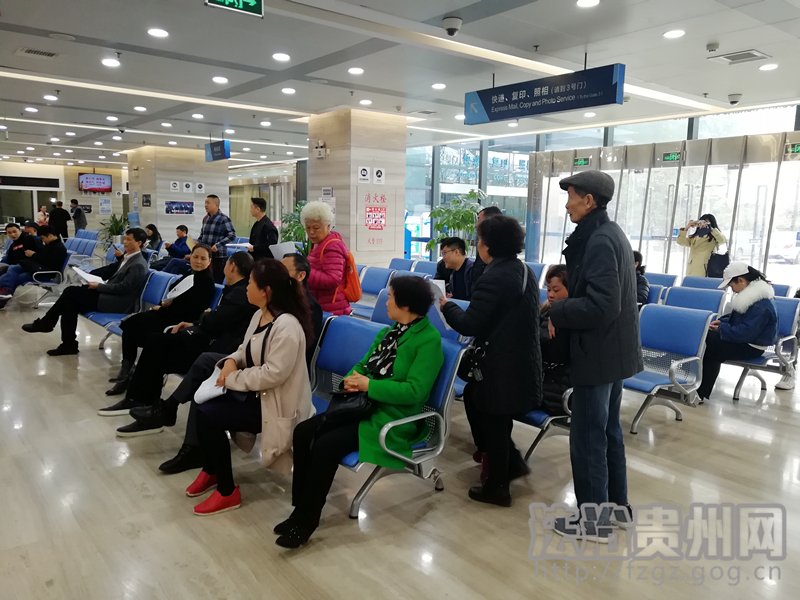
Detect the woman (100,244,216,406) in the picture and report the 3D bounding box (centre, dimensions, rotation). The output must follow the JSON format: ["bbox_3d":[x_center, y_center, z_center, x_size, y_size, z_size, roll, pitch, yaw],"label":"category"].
[{"bbox_3d":[-2.073,0.133,5.276,0.920,1.175,0.500,-5,10,-39],"label":"woman"}]

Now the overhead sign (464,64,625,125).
[{"bbox_3d":[1.487,-2.205,6.835,0.120,0.370,2.070,-5,10,-38],"label":"overhead sign"}]

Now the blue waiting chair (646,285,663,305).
[{"bbox_3d":[2.148,0.266,6.175,0.780,0.820,0.590,-5,10,-38],"label":"blue waiting chair"}]

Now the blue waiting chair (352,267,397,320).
[{"bbox_3d":[-0.471,0.082,7.064,0.710,0.840,0.540,-5,10,-39],"label":"blue waiting chair"}]

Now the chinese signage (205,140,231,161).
[{"bbox_3d":[-3.912,-3.184,13.405,0.120,0.370,1.080,-5,10,-38],"label":"chinese signage"}]

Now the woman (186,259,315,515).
[{"bbox_3d":[-0.792,0.402,3.372,0.830,1.210,0.540,-5,10,-38],"label":"woman"}]

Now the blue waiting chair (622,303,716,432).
[{"bbox_3d":[1.744,0.502,4.414,0.770,0.820,0.600,-5,10,-38],"label":"blue waiting chair"}]

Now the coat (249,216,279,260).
[{"bbox_3d":[-1.991,-0.888,9.100,0.420,0.680,0.500,0,8,-6],"label":"coat"}]

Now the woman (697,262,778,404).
[{"bbox_3d":[2.776,0.252,5.230,0.930,1.130,0.490,-5,10,-38],"label":"woman"}]

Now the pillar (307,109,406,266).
[{"bbox_3d":[-0.754,-1.586,10.858,1.150,3.100,1.300,-5,10,-38],"label":"pillar"}]

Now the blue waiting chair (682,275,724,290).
[{"bbox_3d":[3.042,0.208,6.554,0.710,0.840,0.540,-5,10,-39],"label":"blue waiting chair"}]

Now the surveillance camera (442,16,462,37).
[{"bbox_3d":[0.441,-2.283,5.267,0.170,0.145,0.170,1,8,0],"label":"surveillance camera"}]

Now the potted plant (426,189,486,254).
[{"bbox_3d":[1.023,-1.032,11.300,1.050,1.940,1.050,1,8,0],"label":"potted plant"}]

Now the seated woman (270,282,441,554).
[{"bbox_3d":[-0.232,0.485,2.966,0.920,1.165,0.490,-5,10,-39],"label":"seated woman"}]

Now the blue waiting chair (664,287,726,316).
[{"bbox_3d":[2.362,0.354,5.413,0.710,0.840,0.540,-5,10,-39],"label":"blue waiting chair"}]

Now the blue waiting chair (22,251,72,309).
[{"bbox_3d":[-5.162,-0.277,9.133,0.710,0.840,0.550,-5,10,-39],"label":"blue waiting chair"}]

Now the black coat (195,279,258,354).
[{"bbox_3d":[-1.337,0.140,4.669,0.450,0.610,0.500,-5,10,-39],"label":"black coat"}]

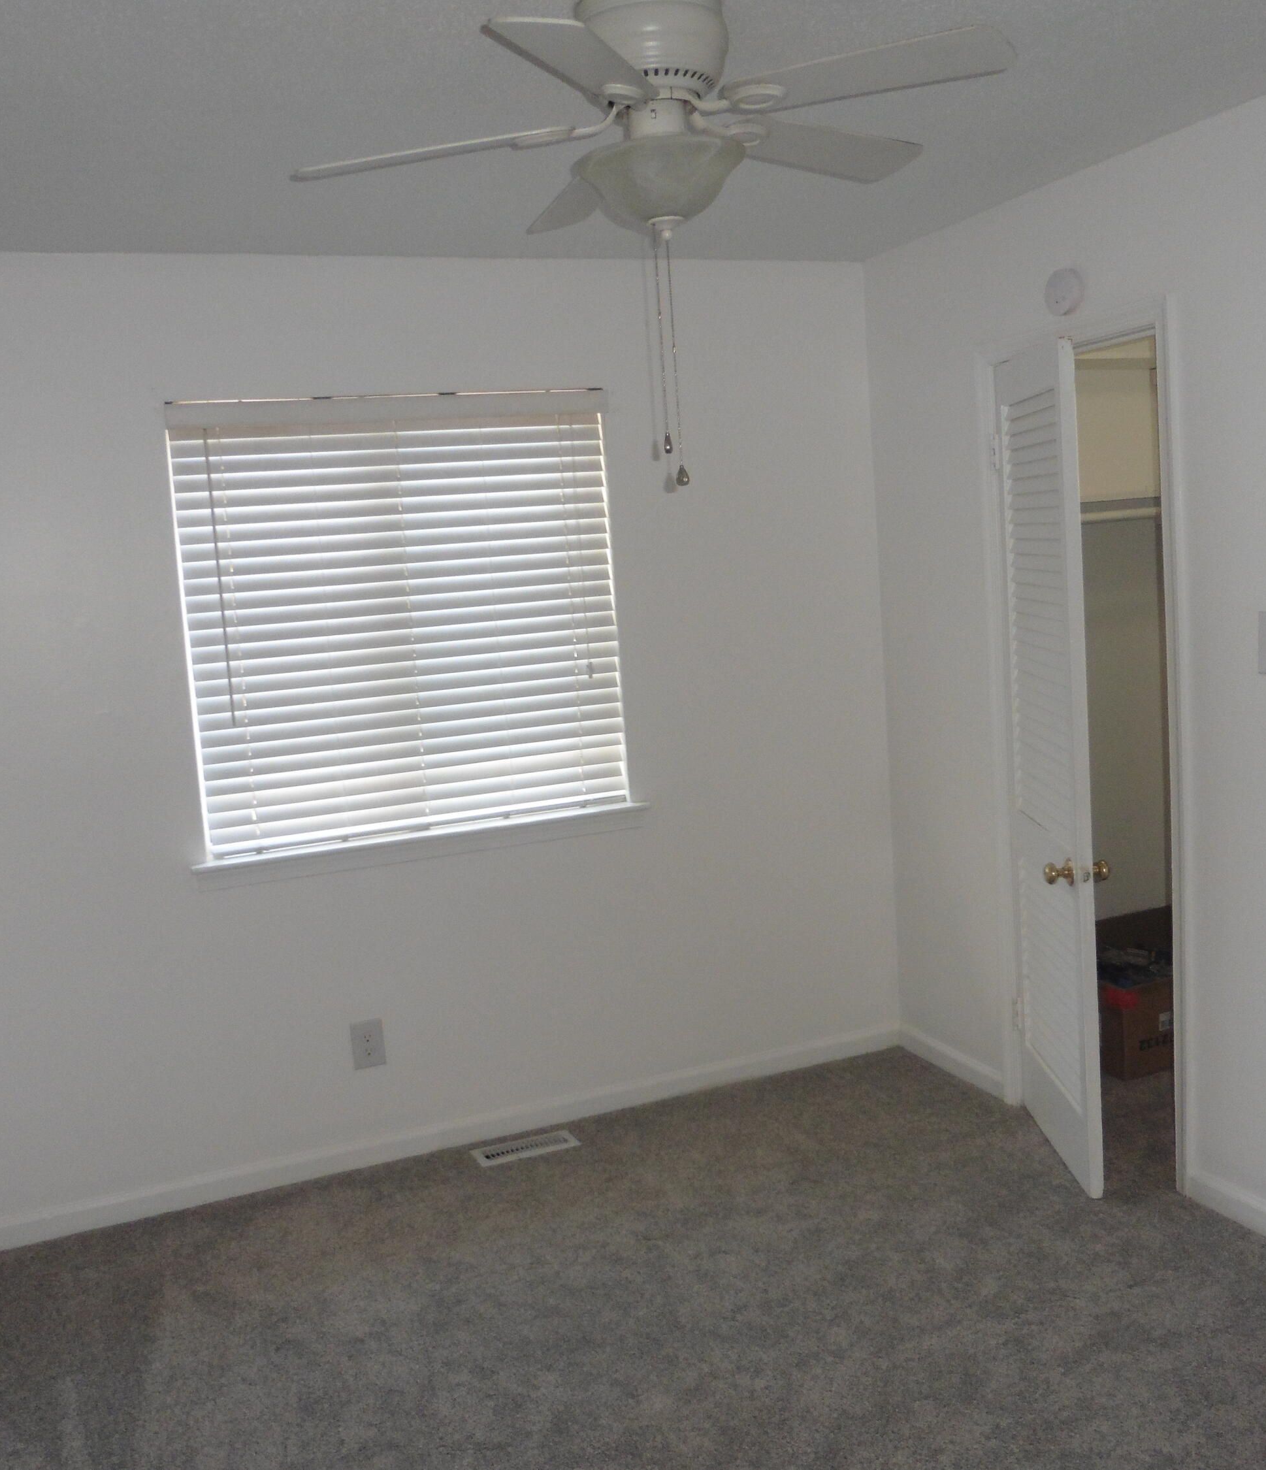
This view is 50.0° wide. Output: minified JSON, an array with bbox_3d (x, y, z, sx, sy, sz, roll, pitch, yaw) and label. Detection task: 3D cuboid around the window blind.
[{"bbox_3d":[-0.593,-0.325,3.675,1.180,1.153,0.065,-7,7,-22],"label":"window blind"}]

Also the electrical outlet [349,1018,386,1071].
[{"bbox_3d":[-0.718,0.846,3.702,0.087,0.129,0.011,-7,7,-22],"label":"electrical outlet"}]

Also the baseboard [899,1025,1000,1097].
[{"bbox_3d":[0.954,0.990,4.126,0.016,0.065,0.520,-7,7,-22],"label":"baseboard"}]

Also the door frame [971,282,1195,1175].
[{"bbox_3d":[1.163,0.028,3.451,0.105,2.100,0.718,-7,7,-22],"label":"door frame"}]

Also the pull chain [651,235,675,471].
[{"bbox_3d":[0.044,-0.591,2.058,0.015,0.340,0.015,-7,7,-22],"label":"pull chain"}]

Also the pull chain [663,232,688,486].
[{"bbox_3d":[0.065,-0.569,2.069,0.020,0.376,0.020,-7,7,-22],"label":"pull chain"}]

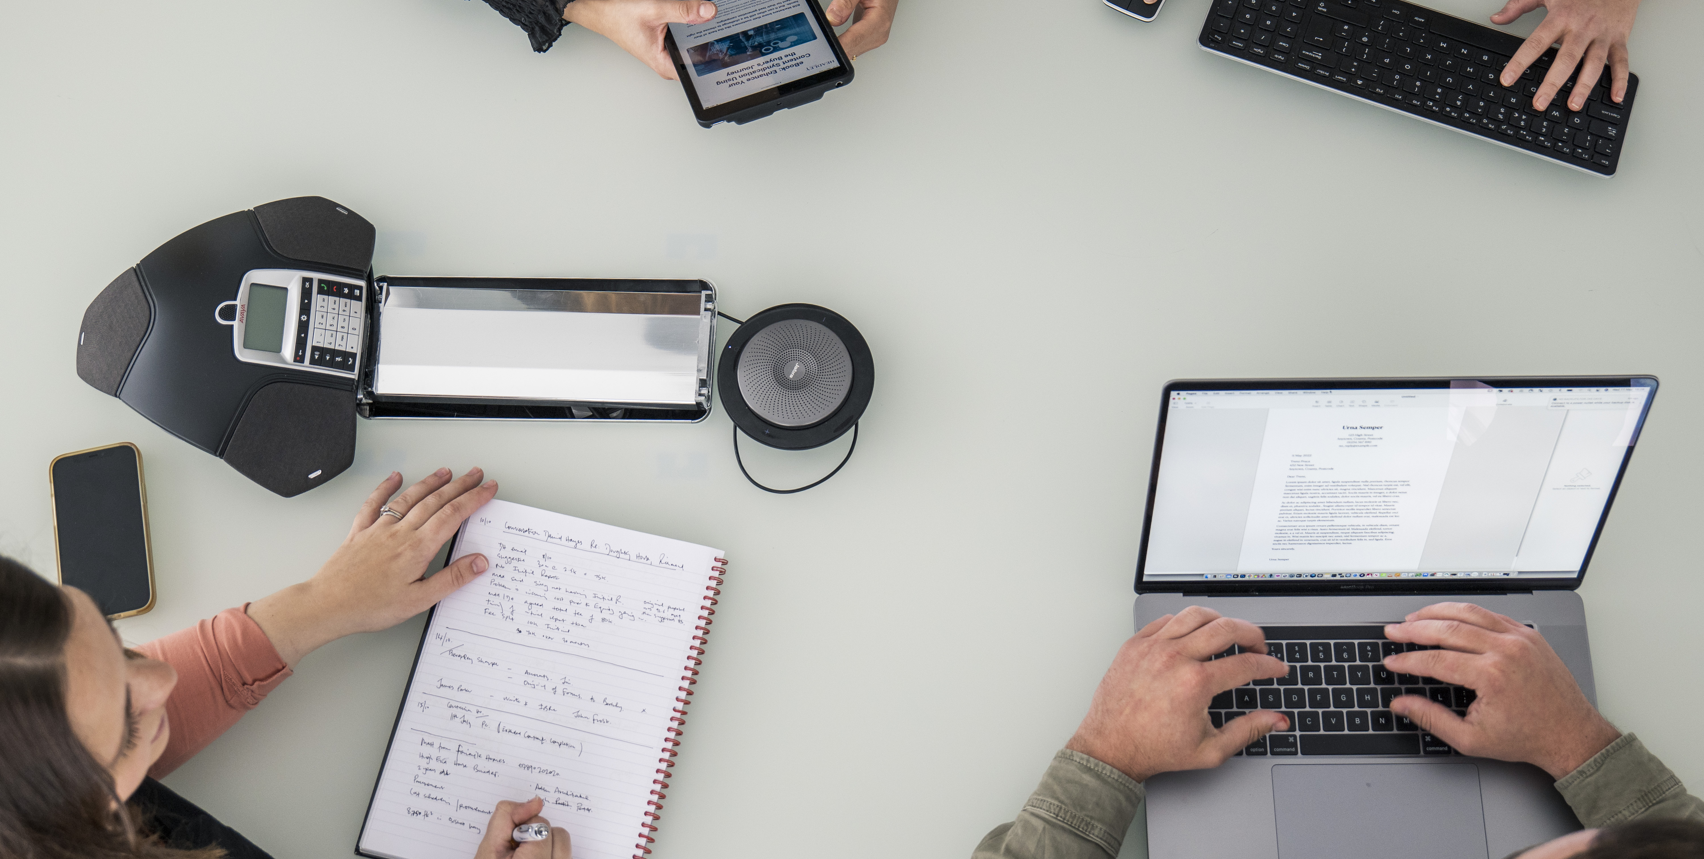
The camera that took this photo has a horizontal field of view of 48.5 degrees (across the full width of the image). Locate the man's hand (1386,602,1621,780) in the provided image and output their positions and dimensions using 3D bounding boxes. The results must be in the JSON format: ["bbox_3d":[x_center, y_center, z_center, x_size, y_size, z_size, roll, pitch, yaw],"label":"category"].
[{"bbox_3d":[0.494,0.202,1.448,0.185,0.067,0.109,36,74,12],"label":"man's hand"}]

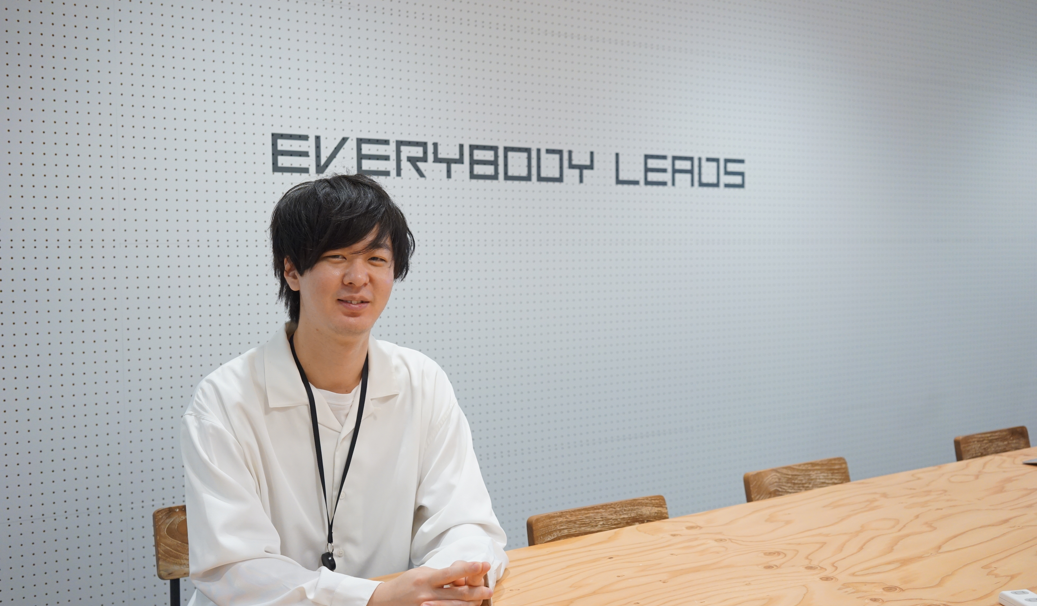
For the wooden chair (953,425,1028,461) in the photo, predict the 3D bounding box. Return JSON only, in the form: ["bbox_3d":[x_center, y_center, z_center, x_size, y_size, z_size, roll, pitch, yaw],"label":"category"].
[{"bbox_3d":[1.435,0.735,2.614,0.400,0.760,0.470,-3,4,-34],"label":"wooden chair"}]

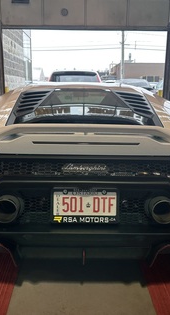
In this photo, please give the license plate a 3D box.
[{"bbox_3d":[0.002,0.219,1.328,0.311,0.160,0.020,1,2,-1],"label":"license plate"}]

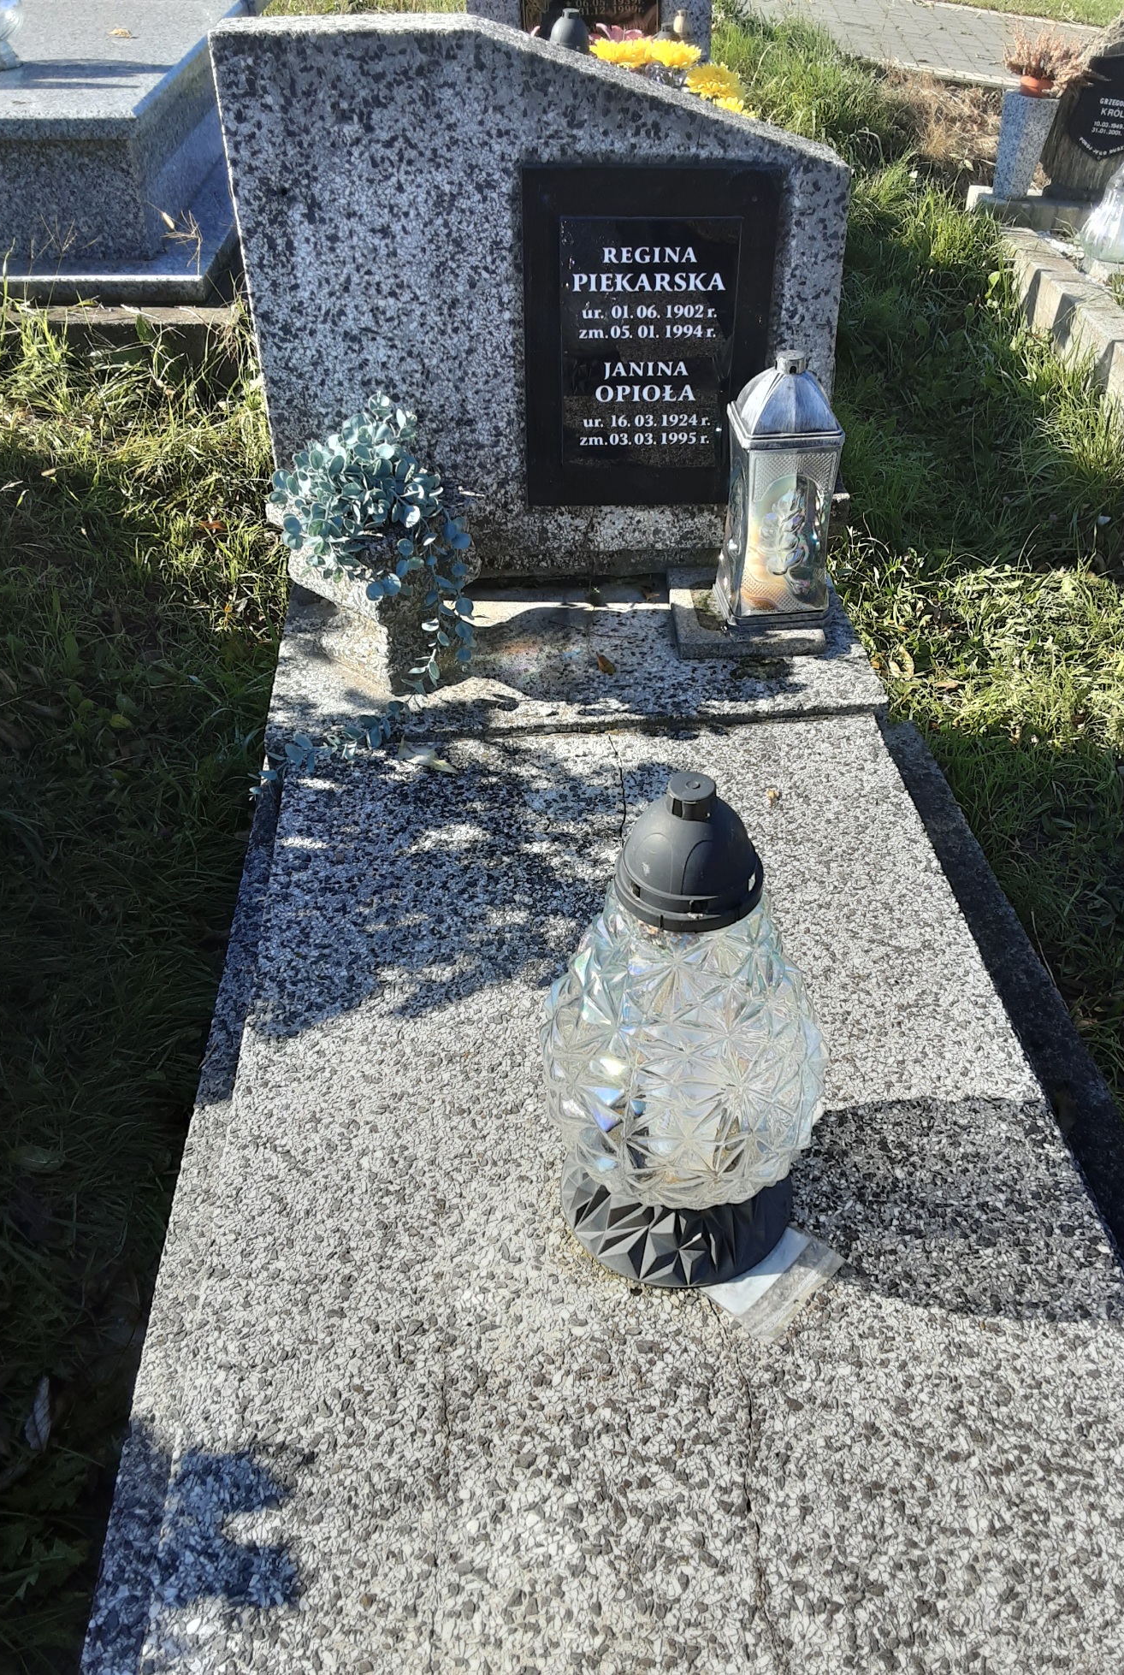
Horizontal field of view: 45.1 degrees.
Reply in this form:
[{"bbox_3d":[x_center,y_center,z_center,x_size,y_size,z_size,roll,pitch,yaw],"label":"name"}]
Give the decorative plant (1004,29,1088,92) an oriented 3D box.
[{"bbox_3d":[1.335,-2.145,3.779,0.254,0.186,0.234,-2,36,-2],"label":"decorative plant"}]

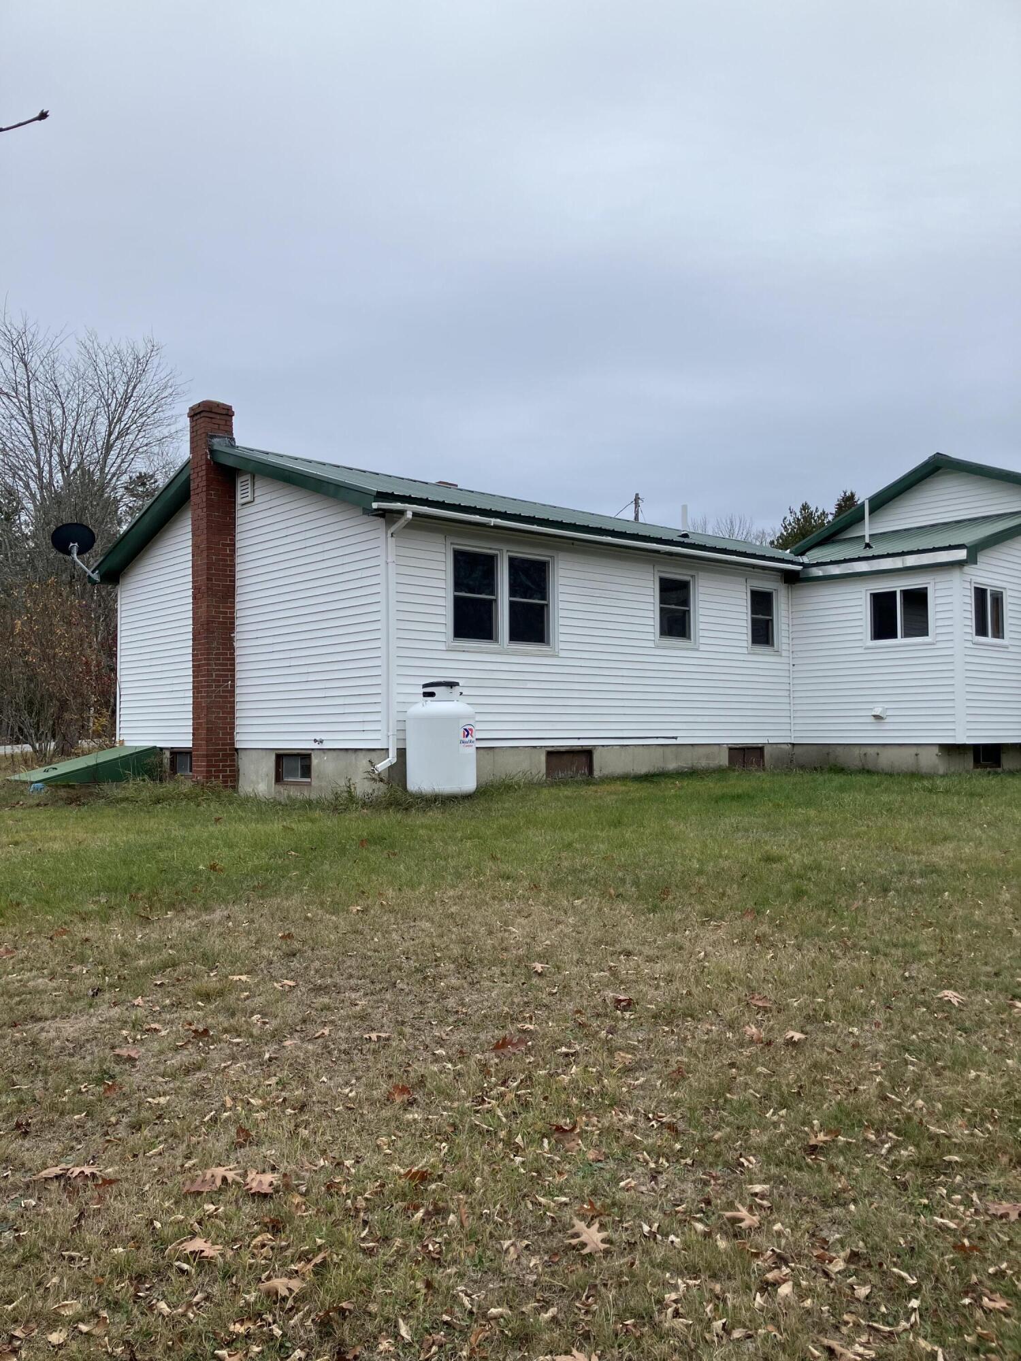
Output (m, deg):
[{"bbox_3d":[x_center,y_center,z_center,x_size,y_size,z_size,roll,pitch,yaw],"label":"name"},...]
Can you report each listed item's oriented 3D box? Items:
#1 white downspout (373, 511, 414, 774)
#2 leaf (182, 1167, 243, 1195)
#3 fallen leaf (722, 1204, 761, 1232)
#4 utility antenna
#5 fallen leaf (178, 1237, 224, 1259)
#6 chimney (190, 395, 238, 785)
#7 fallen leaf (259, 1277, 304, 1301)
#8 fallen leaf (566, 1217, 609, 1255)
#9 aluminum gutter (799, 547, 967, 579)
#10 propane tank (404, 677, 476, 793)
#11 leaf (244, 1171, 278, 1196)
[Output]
[{"bbox_3d":[-1.251,-0.416,11.936,0.290,2.840,0.440,2,-4,-41],"label":"white downspout"},{"bbox_3d":[-0.857,1.439,3.170,0.175,0.045,0.095,-1,2,-22],"label":"leaf"},{"bbox_3d":[0.616,1.436,2.938,0.100,0.040,0.120,-1,2,-20],"label":"fallen leaf"},{"bbox_3d":[-6.913,-2.045,17.500,0.760,0.950,0.620,1,-3,-22],"label":"utility antenna"},{"bbox_3d":[-0.792,1.448,2.810,0.125,0.040,0.085,-1,2,-10],"label":"fallen leaf"},{"bbox_3d":[-4.000,-1.122,14.859,0.450,5.170,0.440,2,-4,-42],"label":"chimney"},{"bbox_3d":[-0.545,1.451,2.627,0.120,0.045,0.085,0,1,0],"label":"fallen leaf"},{"bbox_3d":[0.200,1.441,2.855,0.105,0.035,0.155,-1,2,-25],"label":"fallen leaf"},{"bbox_3d":[5.259,-1.644,15.719,0.100,0.140,2.570,2,-4,-42],"label":"aluminum gutter"},{"bbox_3d":[-0.749,0.640,11.970,0.760,1.258,0.760,0,-3,0],"label":"propane tank"},{"bbox_3d":[-0.713,1.439,3.149,0.105,0.040,0.100,0,1,0],"label":"leaf"}]

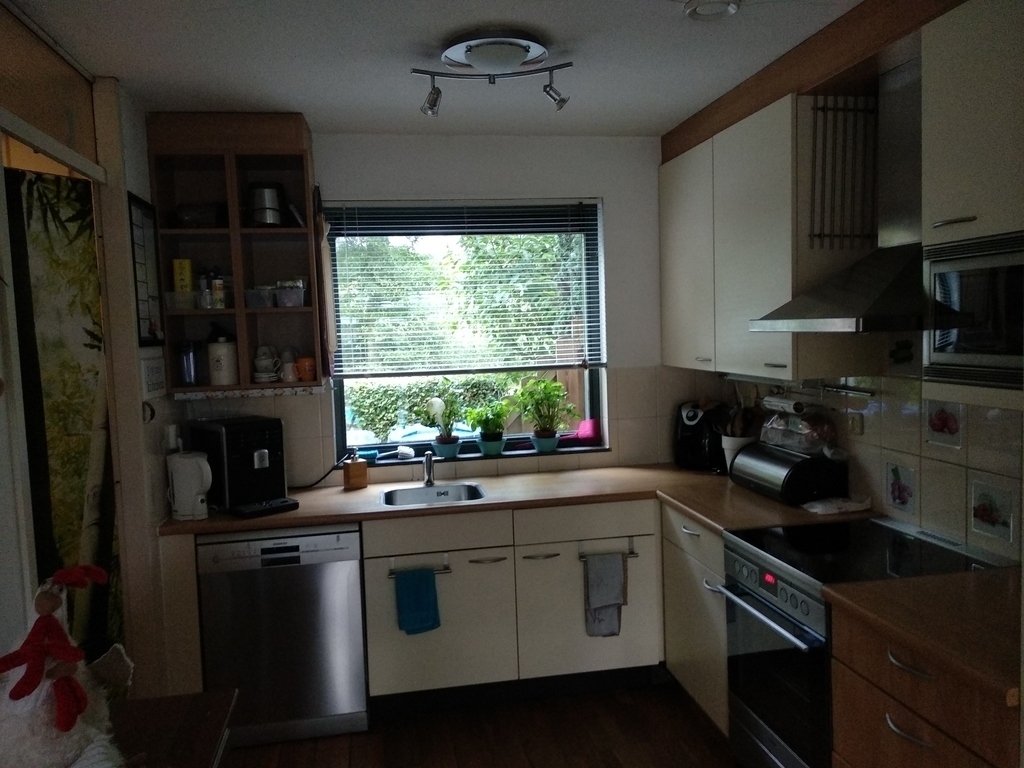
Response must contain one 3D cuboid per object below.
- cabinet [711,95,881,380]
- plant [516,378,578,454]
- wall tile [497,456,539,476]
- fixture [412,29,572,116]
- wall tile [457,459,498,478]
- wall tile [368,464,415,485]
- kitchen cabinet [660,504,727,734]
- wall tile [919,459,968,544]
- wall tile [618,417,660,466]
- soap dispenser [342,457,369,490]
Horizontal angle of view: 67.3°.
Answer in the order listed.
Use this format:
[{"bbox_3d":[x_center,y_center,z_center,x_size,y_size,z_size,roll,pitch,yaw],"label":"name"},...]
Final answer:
[{"bbox_3d":[1.075,-0.521,2.933,0.357,0.965,0.614,-2,4,-10],"label":"cabinet"},{"bbox_3d":[0.176,0.157,3.792,0.312,0.355,0.260,-2,4,-10],"label":"plant"},{"bbox_3d":[0.031,0.395,3.727,0.200,0.075,0.012,-2,4,-10],"label":"wall tile"},{"bbox_3d":[-0.066,-0.942,2.394,0.500,0.213,0.330,-2,4,3],"label":"fixture"},{"bbox_3d":[-0.161,0.393,3.596,0.199,0.084,0.011,-3,5,-10],"label":"wall tile"},{"bbox_3d":[-0.551,0.410,3.527,0.199,0.084,0.011,-3,5,-10],"label":"wall tile"},{"bbox_3d":[0.967,0.845,2.988,0.567,0.714,0.592,-3,5,-10],"label":"kitchen cabinet"},{"bbox_3d":[1.387,0.368,2.464,0.012,0.229,0.200,-2,4,-10],"label":"wall tile"},{"bbox_3d":[0.628,0.291,3.830,0.200,0.232,0.012,-2,4,-10],"label":"wall tile"},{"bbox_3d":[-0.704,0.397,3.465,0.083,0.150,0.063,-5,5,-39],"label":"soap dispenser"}]

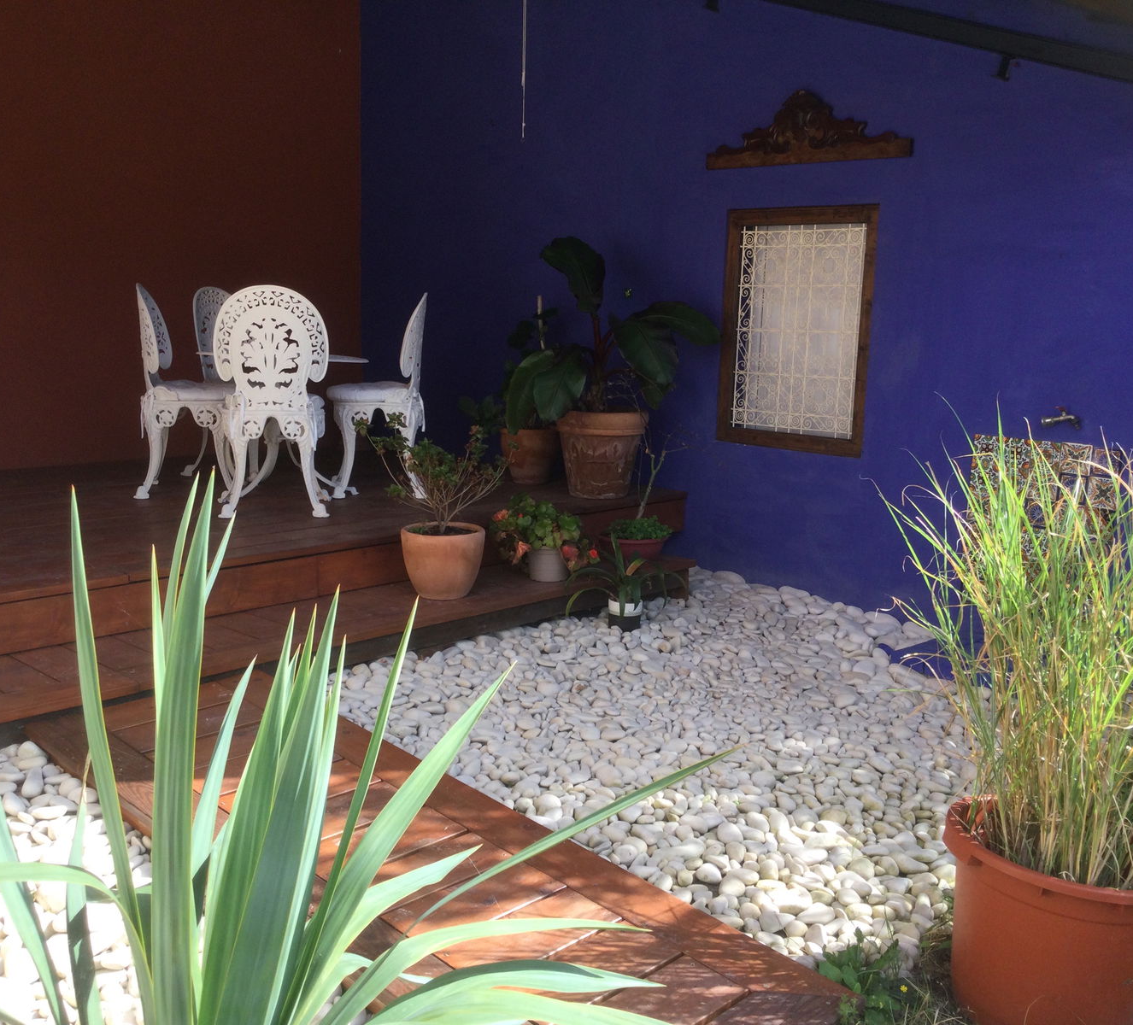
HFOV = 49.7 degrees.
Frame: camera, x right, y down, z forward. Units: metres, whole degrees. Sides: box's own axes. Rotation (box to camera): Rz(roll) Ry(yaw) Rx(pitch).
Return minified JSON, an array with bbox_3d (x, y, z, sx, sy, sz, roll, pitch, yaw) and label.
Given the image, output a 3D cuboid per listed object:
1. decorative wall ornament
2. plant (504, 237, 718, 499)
[{"bbox_3d":[0.975,-1.556,4.961,0.939,0.289,0.060,11,13,42],"label":"decorative wall ornament"},{"bbox_3d":[0.129,-0.627,5.330,0.840,1.125,0.660,11,13,42],"label":"plant"}]

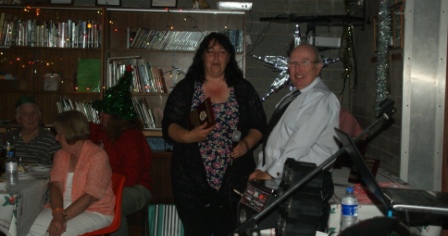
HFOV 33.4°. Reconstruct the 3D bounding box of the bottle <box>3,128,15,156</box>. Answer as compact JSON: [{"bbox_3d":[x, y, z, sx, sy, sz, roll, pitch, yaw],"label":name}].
[{"bbox_3d":[-1.324,0.211,4.610,0.083,0.290,0.083,1,4,0],"label":"bottle"}]

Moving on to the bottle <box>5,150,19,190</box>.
[{"bbox_3d":[-1.181,0.290,4.157,0.066,0.215,0.066,1,4,0],"label":"bottle"}]

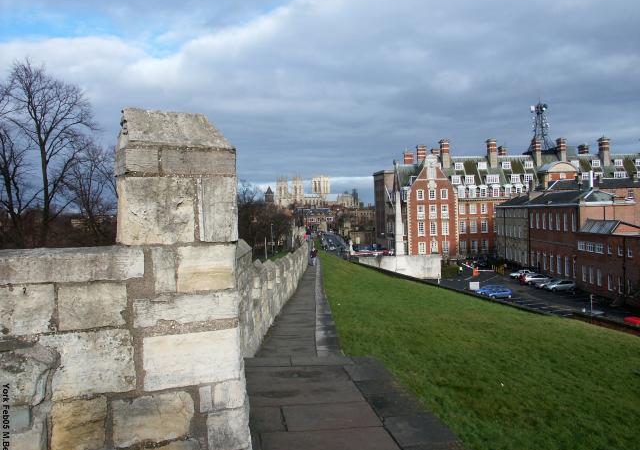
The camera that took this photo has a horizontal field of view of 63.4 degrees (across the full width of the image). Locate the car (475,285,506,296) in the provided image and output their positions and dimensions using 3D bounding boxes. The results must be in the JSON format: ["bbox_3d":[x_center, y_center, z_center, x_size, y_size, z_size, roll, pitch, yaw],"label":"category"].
[{"bbox_3d":[26.800,10.160,81.300,4.300,1.430,1.720,-1,1,-3],"label":"car"}]

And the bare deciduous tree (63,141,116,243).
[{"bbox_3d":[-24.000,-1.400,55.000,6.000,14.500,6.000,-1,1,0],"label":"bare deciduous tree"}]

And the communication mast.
[{"bbox_3d":[60.900,-27.000,143.000,5.500,14.000,5.500,-1,1,0],"label":"communication mast"}]

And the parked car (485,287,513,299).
[{"bbox_3d":[27.000,10.180,77.500,3.800,1.430,1.660,-1,1,-3],"label":"parked car"}]

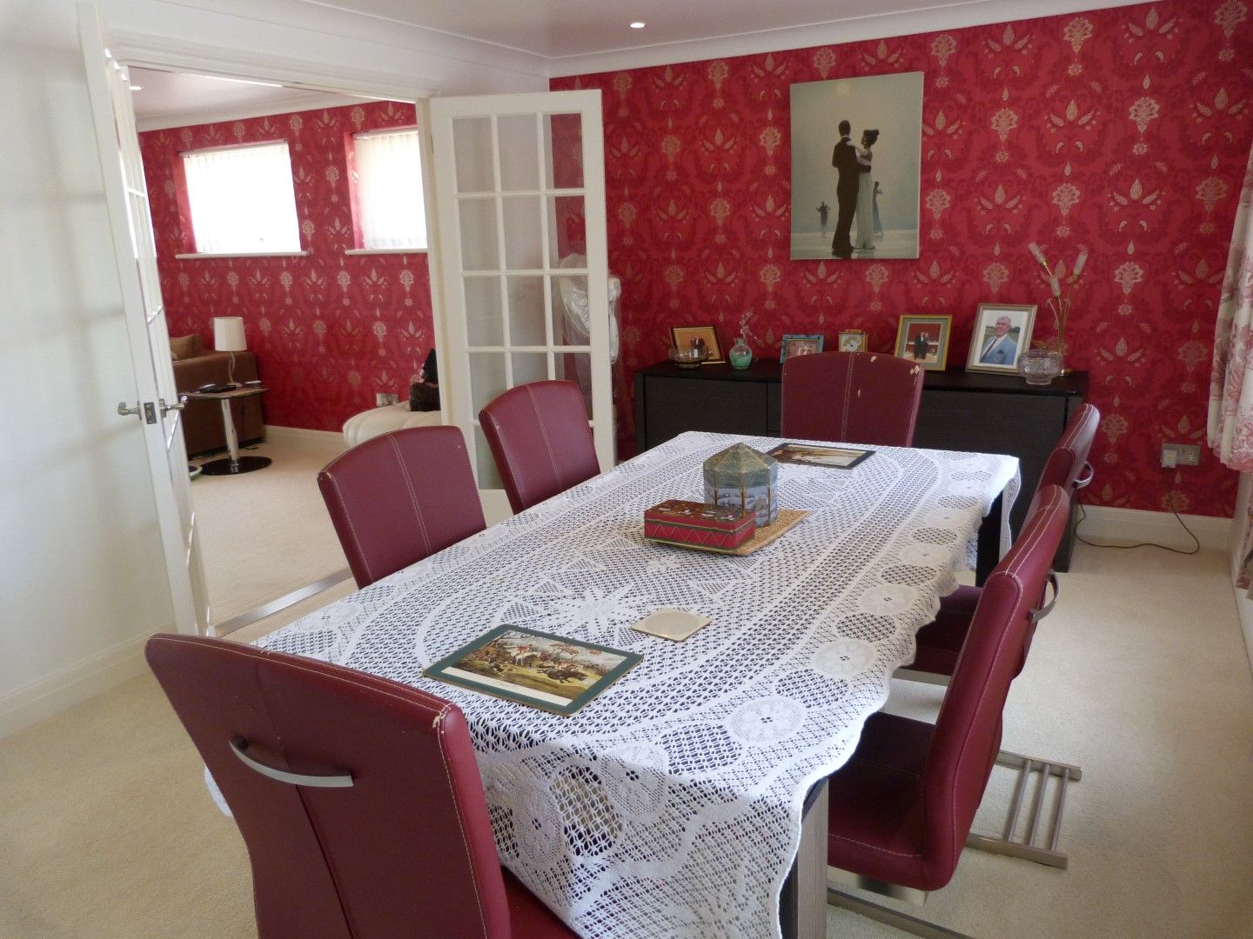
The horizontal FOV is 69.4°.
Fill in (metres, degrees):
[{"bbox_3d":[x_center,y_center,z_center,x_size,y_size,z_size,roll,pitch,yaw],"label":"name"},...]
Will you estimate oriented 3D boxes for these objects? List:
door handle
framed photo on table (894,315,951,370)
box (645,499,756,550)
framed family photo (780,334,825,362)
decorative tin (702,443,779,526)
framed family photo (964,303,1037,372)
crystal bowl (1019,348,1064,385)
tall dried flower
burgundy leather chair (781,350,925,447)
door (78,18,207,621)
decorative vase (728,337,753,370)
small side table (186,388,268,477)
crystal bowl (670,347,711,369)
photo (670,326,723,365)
[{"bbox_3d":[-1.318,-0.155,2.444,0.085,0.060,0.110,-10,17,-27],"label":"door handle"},{"bbox_3d":[1.356,-0.578,4.136,0.231,0.254,0.045,7,0,30],"label":"framed photo on table"},{"bbox_3d":[0.166,0.123,2.025,0.218,0.059,0.113,7,18,32],"label":"box"},{"bbox_3d":[0.860,-0.584,4.410,0.202,0.148,0.040,5,0,26],"label":"framed family photo"},{"bbox_3d":[0.269,0.028,2.125,0.168,0.184,0.168,5,17,26],"label":"decorative tin"},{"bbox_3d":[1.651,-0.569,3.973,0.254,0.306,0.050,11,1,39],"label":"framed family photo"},{"bbox_3d":[1.718,-0.431,3.756,0.188,0.137,0.188,5,17,26],"label":"crystal bowl"},{"bbox_3d":[1.849,-0.682,3.896,0.250,0.540,0.170,5,17,26],"label":"tall dried flower"},{"bbox_3d":[0.681,0.125,3.038,0.455,0.990,0.600,5,17,26],"label":"burgundy leather chair"},{"bbox_3d":[-1.416,-0.247,2.763,0.045,1.981,0.690,-8,16,-22],"label":"door"},{"bbox_3d":[0.561,-0.569,4.416,0.115,0.145,0.115,-2,15,1],"label":"decorative vase"},{"bbox_3d":[-2.574,-0.266,5.861,0.500,0.500,0.460,6,17,27],"label":"small side table"},{"bbox_3d":[0.310,-0.550,4.430,0.200,0.100,0.200,-2,15,1],"label":"crystal bowl"},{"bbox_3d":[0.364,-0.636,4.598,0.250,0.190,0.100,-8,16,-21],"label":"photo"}]

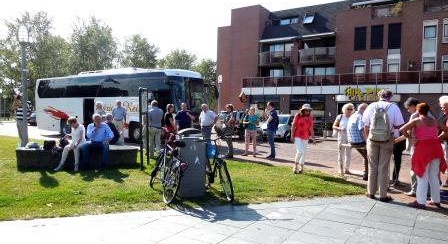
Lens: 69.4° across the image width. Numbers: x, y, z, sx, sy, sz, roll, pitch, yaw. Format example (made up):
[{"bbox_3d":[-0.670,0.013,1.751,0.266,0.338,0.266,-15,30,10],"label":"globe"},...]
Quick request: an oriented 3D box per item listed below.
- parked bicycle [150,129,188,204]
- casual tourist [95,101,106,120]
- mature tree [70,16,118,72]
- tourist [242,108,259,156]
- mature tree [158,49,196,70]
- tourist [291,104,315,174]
[{"bbox_3d":[-0.986,0.732,5.671,0.550,1.100,1.750,11,-2,-21],"label":"parked bicycle"},{"bbox_3d":[-4.477,0.082,11.700,0.500,1.650,0.360,1,3,18],"label":"casual tourist"},{"bbox_3d":[-12.340,-4.720,30.833,5.000,10.300,5.000,0,2,-30],"label":"mature tree"},{"bbox_3d":[0.868,0.331,10.400,0.520,1.630,0.380,1,3,11],"label":"tourist"},{"bbox_3d":[-6.752,-5.212,48.333,5.400,10.300,5.400,0,2,-30],"label":"mature tree"},{"bbox_3d":[1.880,0.412,7.700,0.520,1.660,0.400,0,3,-9],"label":"tourist"}]

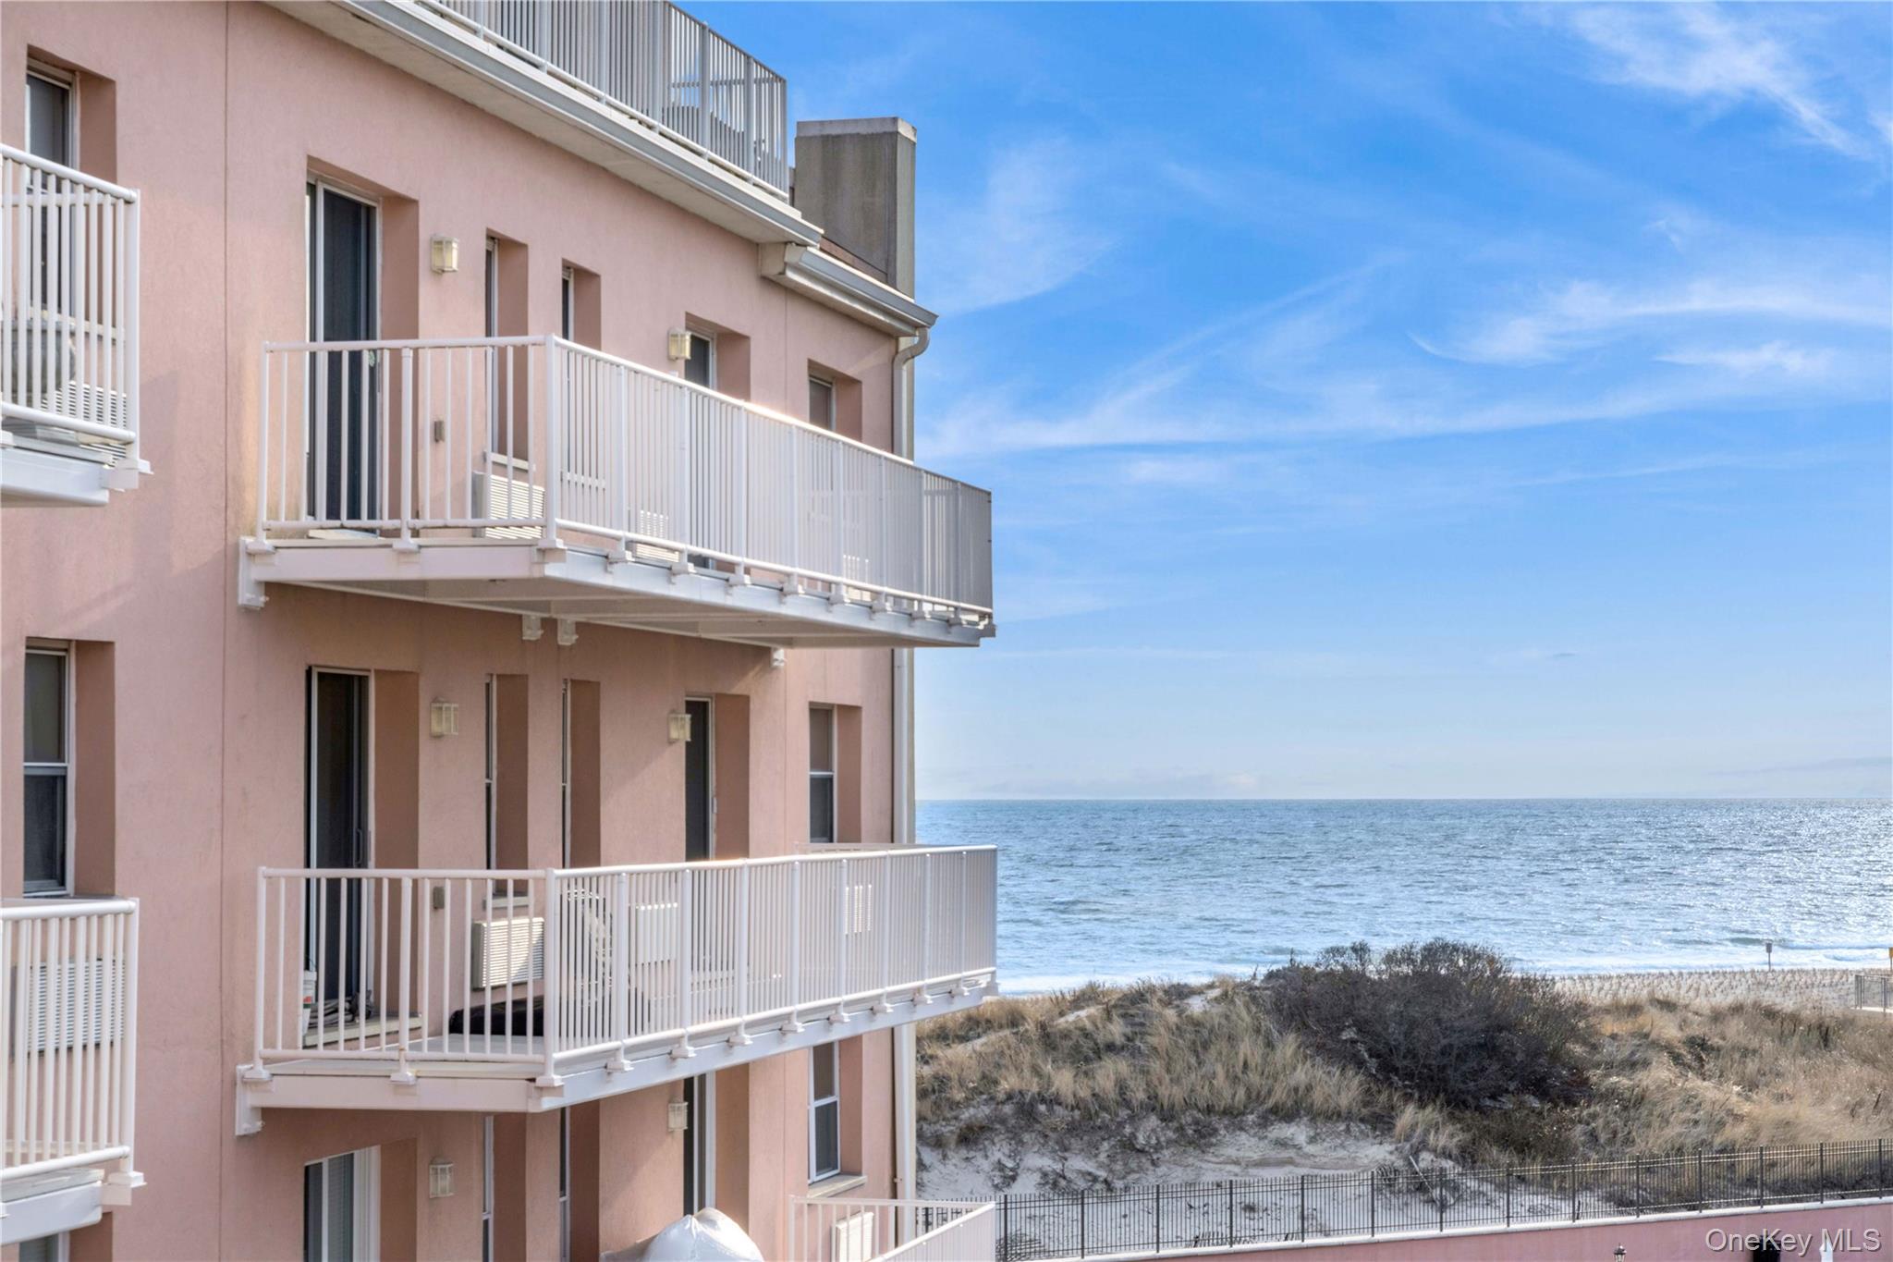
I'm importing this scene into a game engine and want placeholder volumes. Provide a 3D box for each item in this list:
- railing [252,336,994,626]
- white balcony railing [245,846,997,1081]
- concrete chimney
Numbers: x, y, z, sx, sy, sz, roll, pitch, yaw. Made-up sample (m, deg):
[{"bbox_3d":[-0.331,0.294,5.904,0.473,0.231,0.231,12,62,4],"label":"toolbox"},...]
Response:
[{"bbox_3d":[-1.625,-0.749,22.310,1.720,1.100,9.370,-1,-3,15],"label":"railing"},{"bbox_3d":[-1.620,2.000,22.210,1.730,1.100,9.440,-1,-3,15],"label":"white balcony railing"},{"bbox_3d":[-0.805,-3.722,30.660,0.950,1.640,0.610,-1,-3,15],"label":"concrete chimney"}]

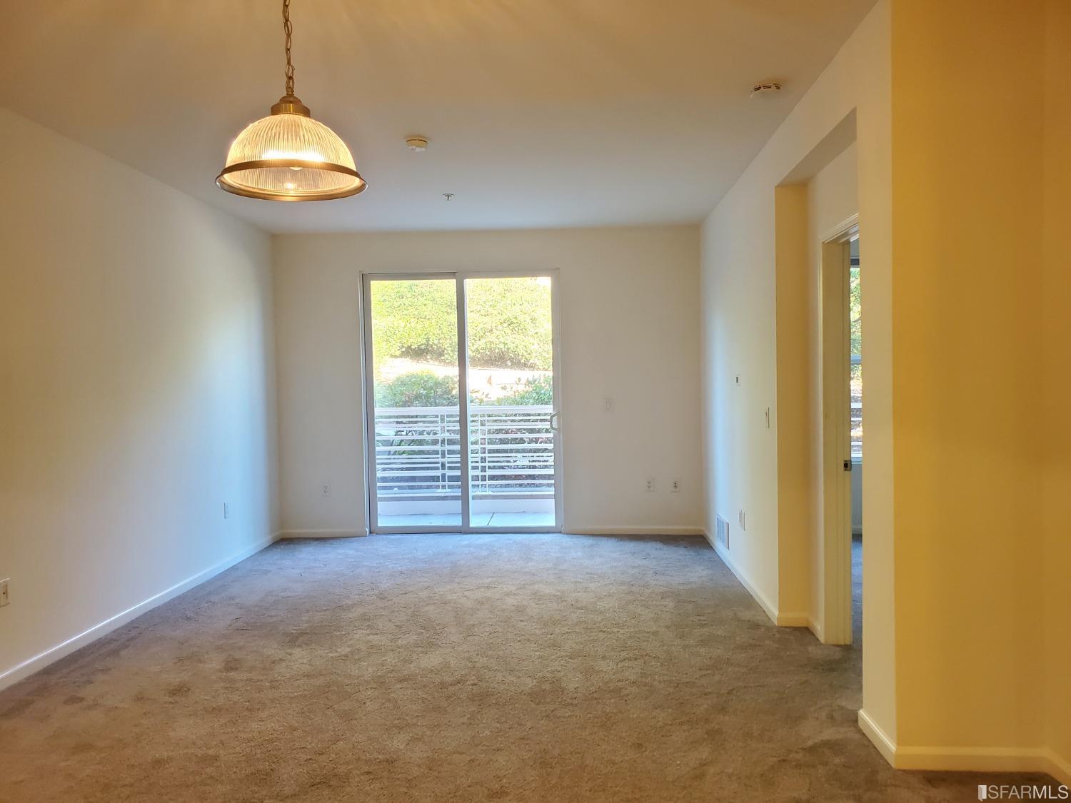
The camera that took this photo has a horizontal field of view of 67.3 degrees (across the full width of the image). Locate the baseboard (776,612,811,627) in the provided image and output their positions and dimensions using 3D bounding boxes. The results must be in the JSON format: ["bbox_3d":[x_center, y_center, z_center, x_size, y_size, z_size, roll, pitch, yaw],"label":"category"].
[{"bbox_3d":[1.418,1.198,4.437,0.163,0.080,0.018,-1,2,3],"label":"baseboard"}]

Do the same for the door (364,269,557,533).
[{"bbox_3d":[-0.647,0.010,7.175,1.756,2.323,0.100,-1,2,3],"label":"door"}]

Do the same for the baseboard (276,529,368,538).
[{"bbox_3d":[-1.890,1.178,7.182,0.789,0.080,0.018,-1,2,3],"label":"baseboard"}]

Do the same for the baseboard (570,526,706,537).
[{"bbox_3d":[0.864,1.134,7.042,1.237,0.080,0.018,-1,2,3],"label":"baseboard"}]

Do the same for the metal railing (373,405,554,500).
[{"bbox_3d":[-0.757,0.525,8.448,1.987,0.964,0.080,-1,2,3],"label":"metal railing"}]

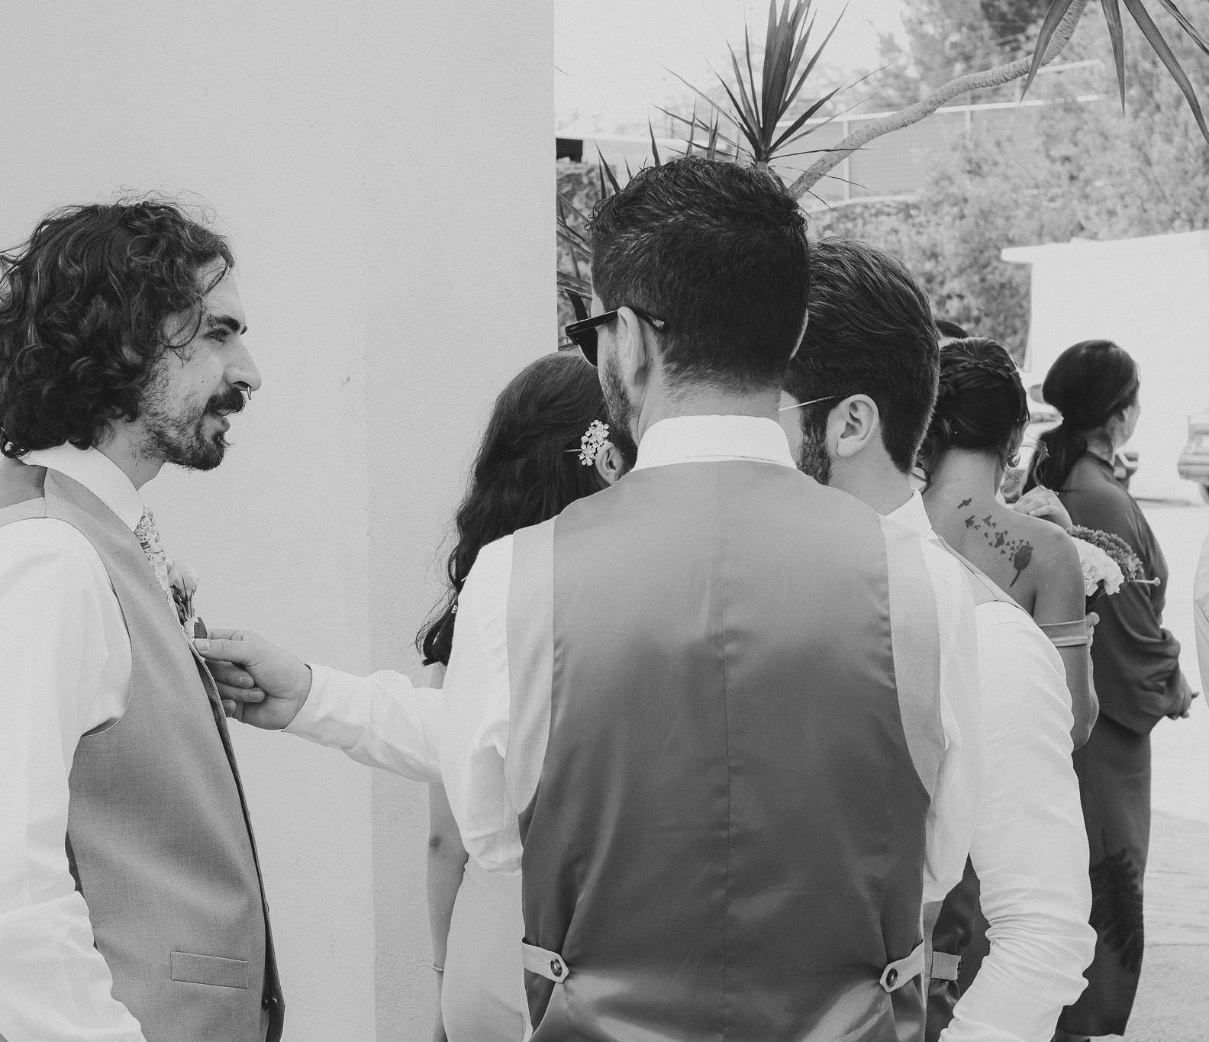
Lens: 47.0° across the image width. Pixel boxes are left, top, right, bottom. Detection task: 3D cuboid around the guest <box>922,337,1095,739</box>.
[{"bbox_3d":[0.618,0.515,2.323,0.470,1.630,0.380,2,6,25],"label":"guest"}]

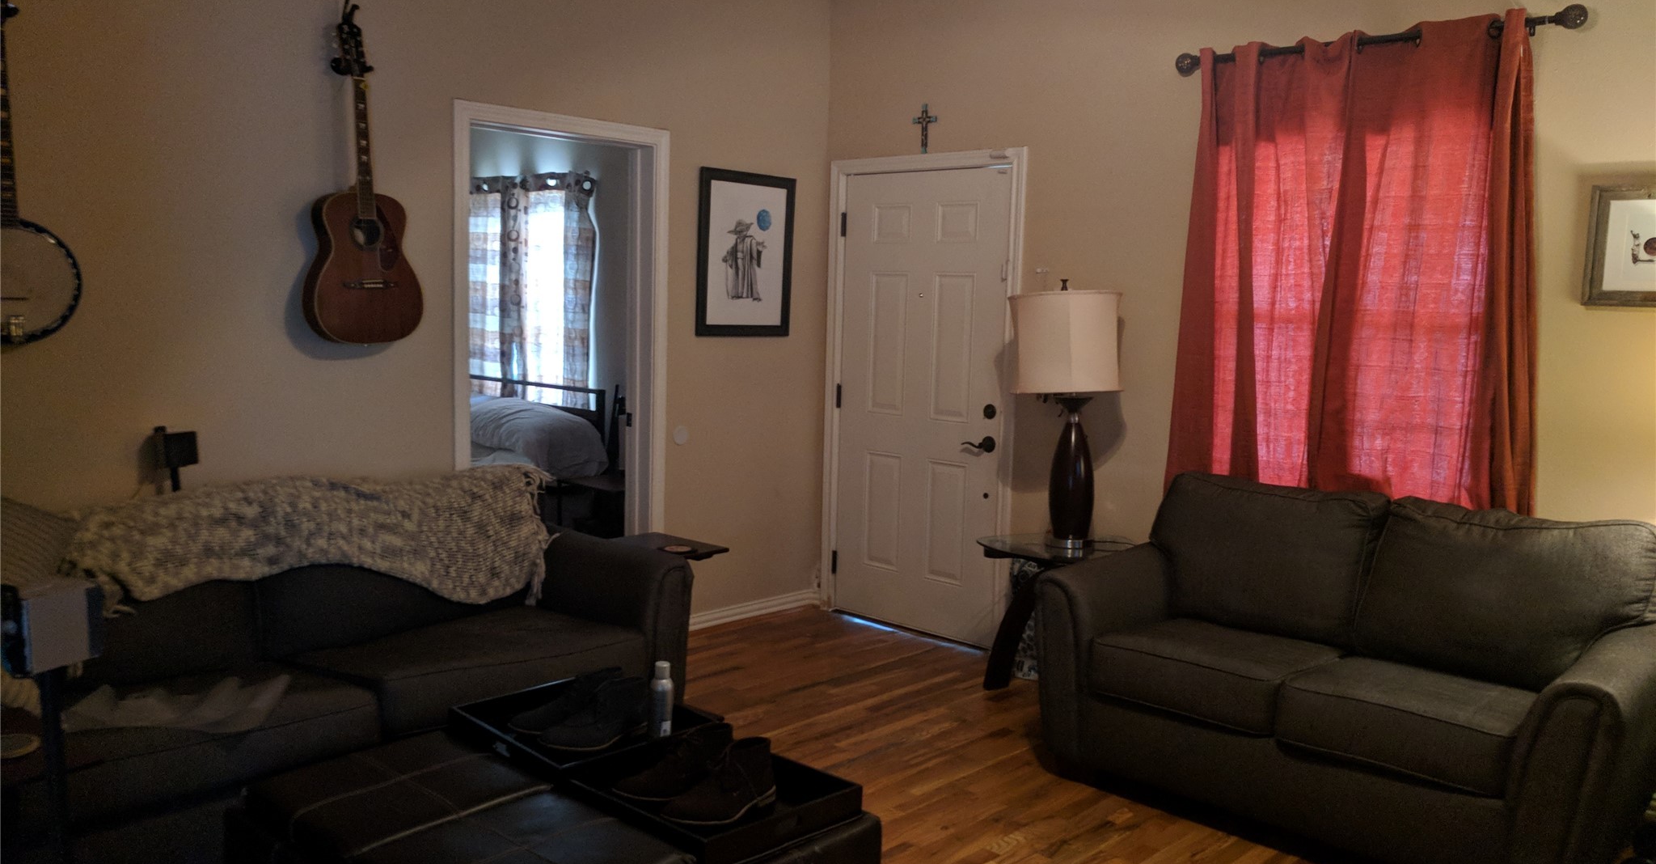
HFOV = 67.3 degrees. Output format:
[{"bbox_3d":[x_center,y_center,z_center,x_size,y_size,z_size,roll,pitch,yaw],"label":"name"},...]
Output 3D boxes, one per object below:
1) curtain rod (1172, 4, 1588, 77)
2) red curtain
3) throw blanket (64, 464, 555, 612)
[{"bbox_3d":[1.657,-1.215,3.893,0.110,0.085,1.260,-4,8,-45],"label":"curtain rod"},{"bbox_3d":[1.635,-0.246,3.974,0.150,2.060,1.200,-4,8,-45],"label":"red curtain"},{"bbox_3d":[-1.491,0.348,3.733,0.400,0.410,1.410,8,9,42],"label":"throw blanket"}]

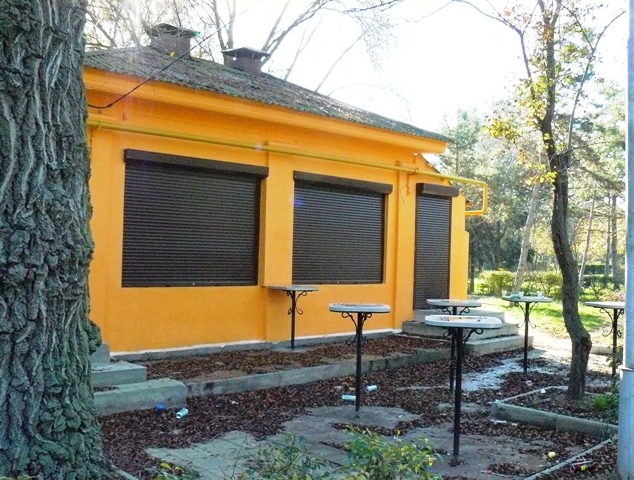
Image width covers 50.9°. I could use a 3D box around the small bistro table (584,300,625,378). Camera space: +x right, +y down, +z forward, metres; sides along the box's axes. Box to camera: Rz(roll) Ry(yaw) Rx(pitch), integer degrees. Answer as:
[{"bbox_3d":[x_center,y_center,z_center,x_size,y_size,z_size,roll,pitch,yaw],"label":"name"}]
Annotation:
[{"bbox_3d":[3.892,1.320,8.699,0.588,0.990,0.588,2,-1,-30],"label":"small bistro table"}]

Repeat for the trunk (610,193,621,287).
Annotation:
[{"bbox_3d":[16.091,0.081,36.000,0.330,5.200,0.330,1,-1,27],"label":"trunk"}]

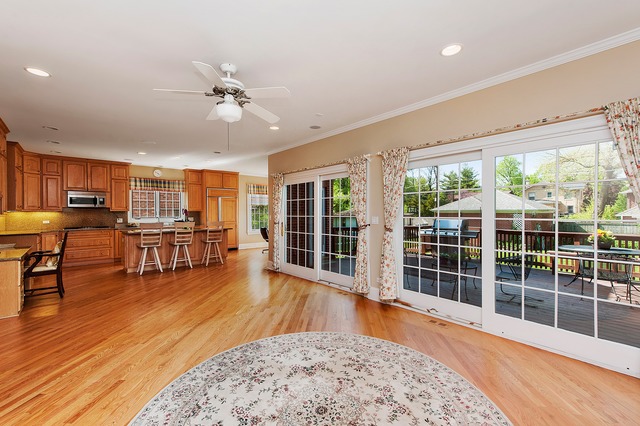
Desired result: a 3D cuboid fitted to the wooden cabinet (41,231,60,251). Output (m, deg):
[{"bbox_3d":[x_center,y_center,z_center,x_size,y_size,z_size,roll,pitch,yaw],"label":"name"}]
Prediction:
[{"bbox_3d":[-6.649,0.876,7.071,0.372,0.871,0.594,0,0,-42],"label":"wooden cabinet"}]

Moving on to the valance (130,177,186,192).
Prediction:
[{"bbox_3d":[-5.033,-0.851,8.871,1.550,0.386,0.109,0,0,-42],"label":"valance"}]

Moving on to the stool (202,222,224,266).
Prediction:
[{"bbox_3d":[-2.714,0.760,7.205,0.450,1.070,0.500,0,0,-40],"label":"stool"}]

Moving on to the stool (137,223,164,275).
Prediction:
[{"bbox_3d":[-3.704,0.766,6.222,0.450,1.070,0.500,0,0,-40],"label":"stool"}]

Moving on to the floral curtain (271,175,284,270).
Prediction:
[{"bbox_3d":[-0.925,0.212,6.275,0.130,2.130,0.460,0,0,-40],"label":"floral curtain"}]

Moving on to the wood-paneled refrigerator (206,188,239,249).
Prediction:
[{"bbox_3d":[-3.444,0.252,9.796,1.070,2.107,0.620,0,0,-41],"label":"wood-paneled refrigerator"}]

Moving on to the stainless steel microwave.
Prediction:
[{"bbox_3d":[-6.216,-0.327,7.596,0.774,0.421,0.396,0,0,-42],"label":"stainless steel microwave"}]

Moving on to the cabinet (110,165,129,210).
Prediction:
[{"bbox_3d":[-5.661,-0.688,8.040,0.410,1.300,0.360,0,0,-40],"label":"cabinet"}]

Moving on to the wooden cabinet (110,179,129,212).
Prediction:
[{"bbox_3d":[-5.716,-0.490,8.093,0.425,0.901,0.337,0,0,-42],"label":"wooden cabinet"}]

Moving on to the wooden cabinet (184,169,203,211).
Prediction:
[{"bbox_3d":[-4.204,-0.710,9.477,0.440,1.327,0.337,0,0,-42],"label":"wooden cabinet"}]

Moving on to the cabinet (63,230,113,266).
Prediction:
[{"bbox_3d":[-6.117,0.874,7.531,1.030,0.871,0.634,0,0,-42],"label":"cabinet"}]

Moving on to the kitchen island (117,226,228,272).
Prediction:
[{"bbox_3d":[-3.482,0.843,7.033,2.380,0.910,1.050,0,0,-40],"label":"kitchen island"}]

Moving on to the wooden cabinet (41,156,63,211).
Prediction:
[{"bbox_3d":[-6.736,-0.704,7.158,0.382,1.336,0.337,0,0,-42],"label":"wooden cabinet"}]

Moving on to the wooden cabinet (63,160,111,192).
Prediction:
[{"bbox_3d":[-6.199,-0.950,7.591,0.950,0.820,0.360,0,0,-40],"label":"wooden cabinet"}]

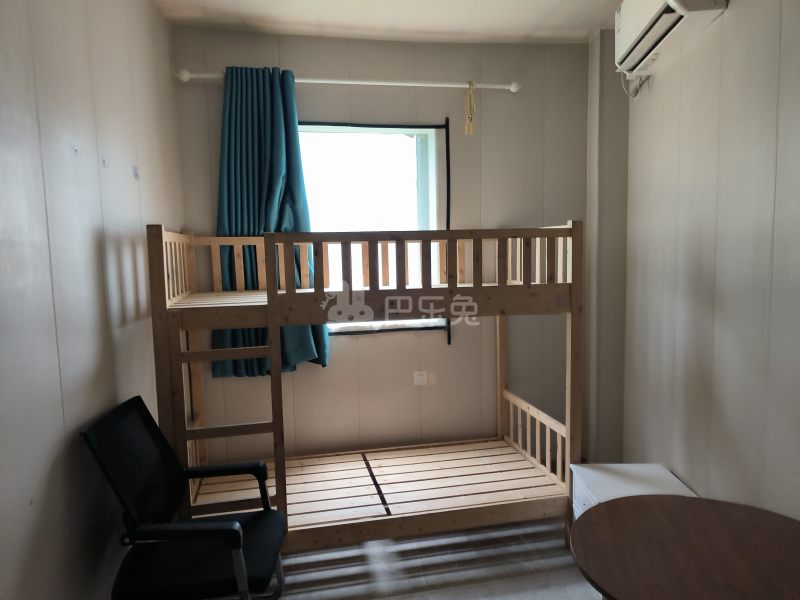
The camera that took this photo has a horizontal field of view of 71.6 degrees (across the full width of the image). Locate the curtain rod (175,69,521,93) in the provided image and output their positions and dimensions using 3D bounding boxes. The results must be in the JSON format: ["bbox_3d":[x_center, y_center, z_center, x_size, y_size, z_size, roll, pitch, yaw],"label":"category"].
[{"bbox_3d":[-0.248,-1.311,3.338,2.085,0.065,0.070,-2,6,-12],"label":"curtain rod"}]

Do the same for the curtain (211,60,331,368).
[{"bbox_3d":[-0.776,-0.436,3.219,0.668,1.749,0.150,-2,5,-11],"label":"curtain"}]

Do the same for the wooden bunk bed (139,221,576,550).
[{"bbox_3d":[-0.154,0.443,2.992,1.970,1.658,0.911,-2,5,-13],"label":"wooden bunk bed"}]

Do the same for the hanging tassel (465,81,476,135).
[{"bbox_3d":[0.444,-1.211,3.494,0.066,0.329,0.050,-2,6,-12],"label":"hanging tassel"}]

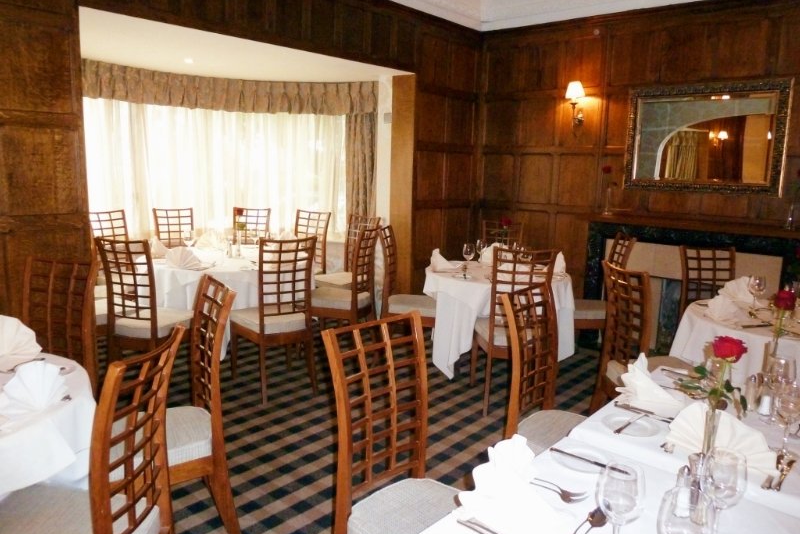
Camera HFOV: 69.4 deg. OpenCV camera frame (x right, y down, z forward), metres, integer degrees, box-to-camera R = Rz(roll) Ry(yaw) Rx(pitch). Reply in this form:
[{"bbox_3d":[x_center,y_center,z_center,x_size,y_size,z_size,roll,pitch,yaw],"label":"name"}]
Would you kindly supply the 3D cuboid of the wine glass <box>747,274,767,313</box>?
[{"bbox_3d":[1.867,0.139,3.011,0.085,0.195,0.085,1,10,0],"label":"wine glass"}]

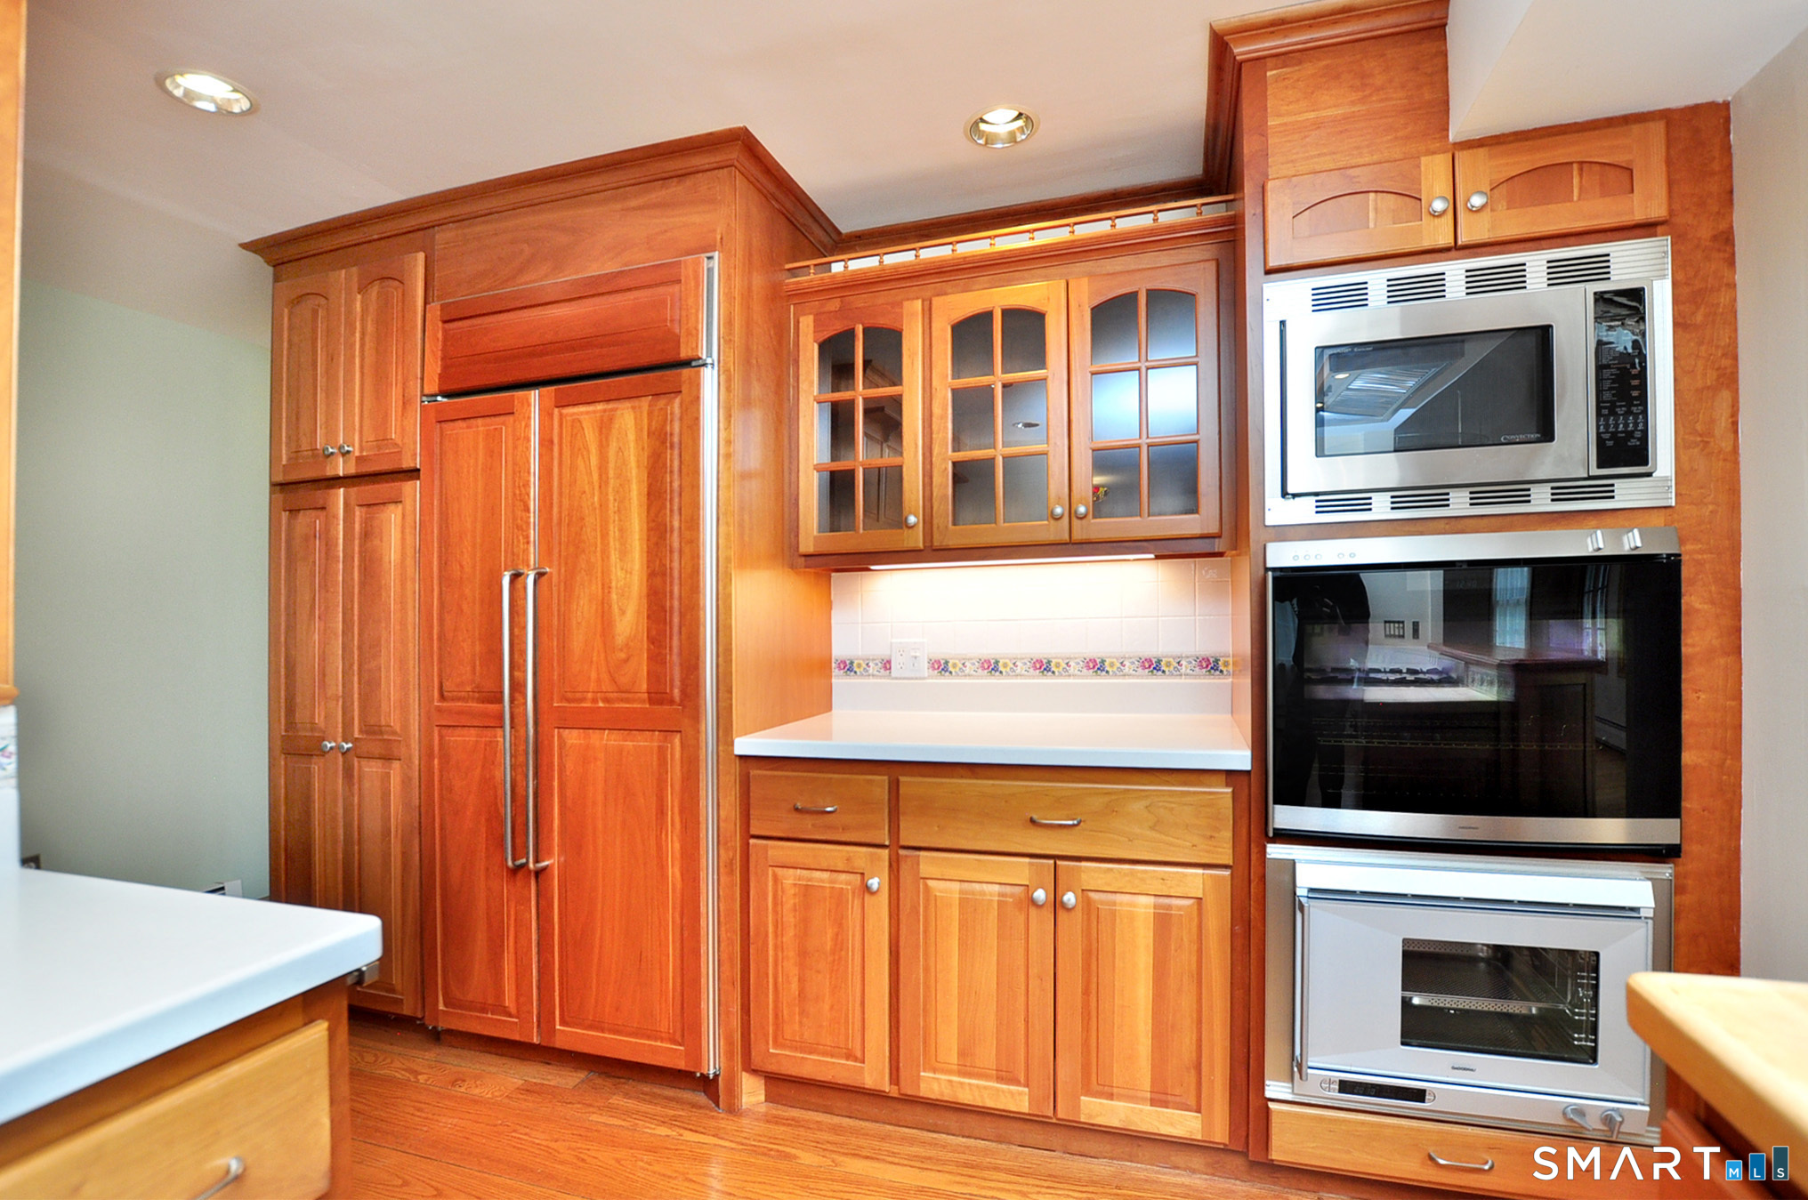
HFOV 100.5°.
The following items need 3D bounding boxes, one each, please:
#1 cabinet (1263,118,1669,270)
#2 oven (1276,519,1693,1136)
[{"bbox_3d":[1.141,-0.772,1.719,0.666,0.195,0.580,-1,-1,17],"label":"cabinet"},{"bbox_3d":[1.132,0.444,1.688,0.667,1.122,0.580,-1,-1,17],"label":"oven"}]

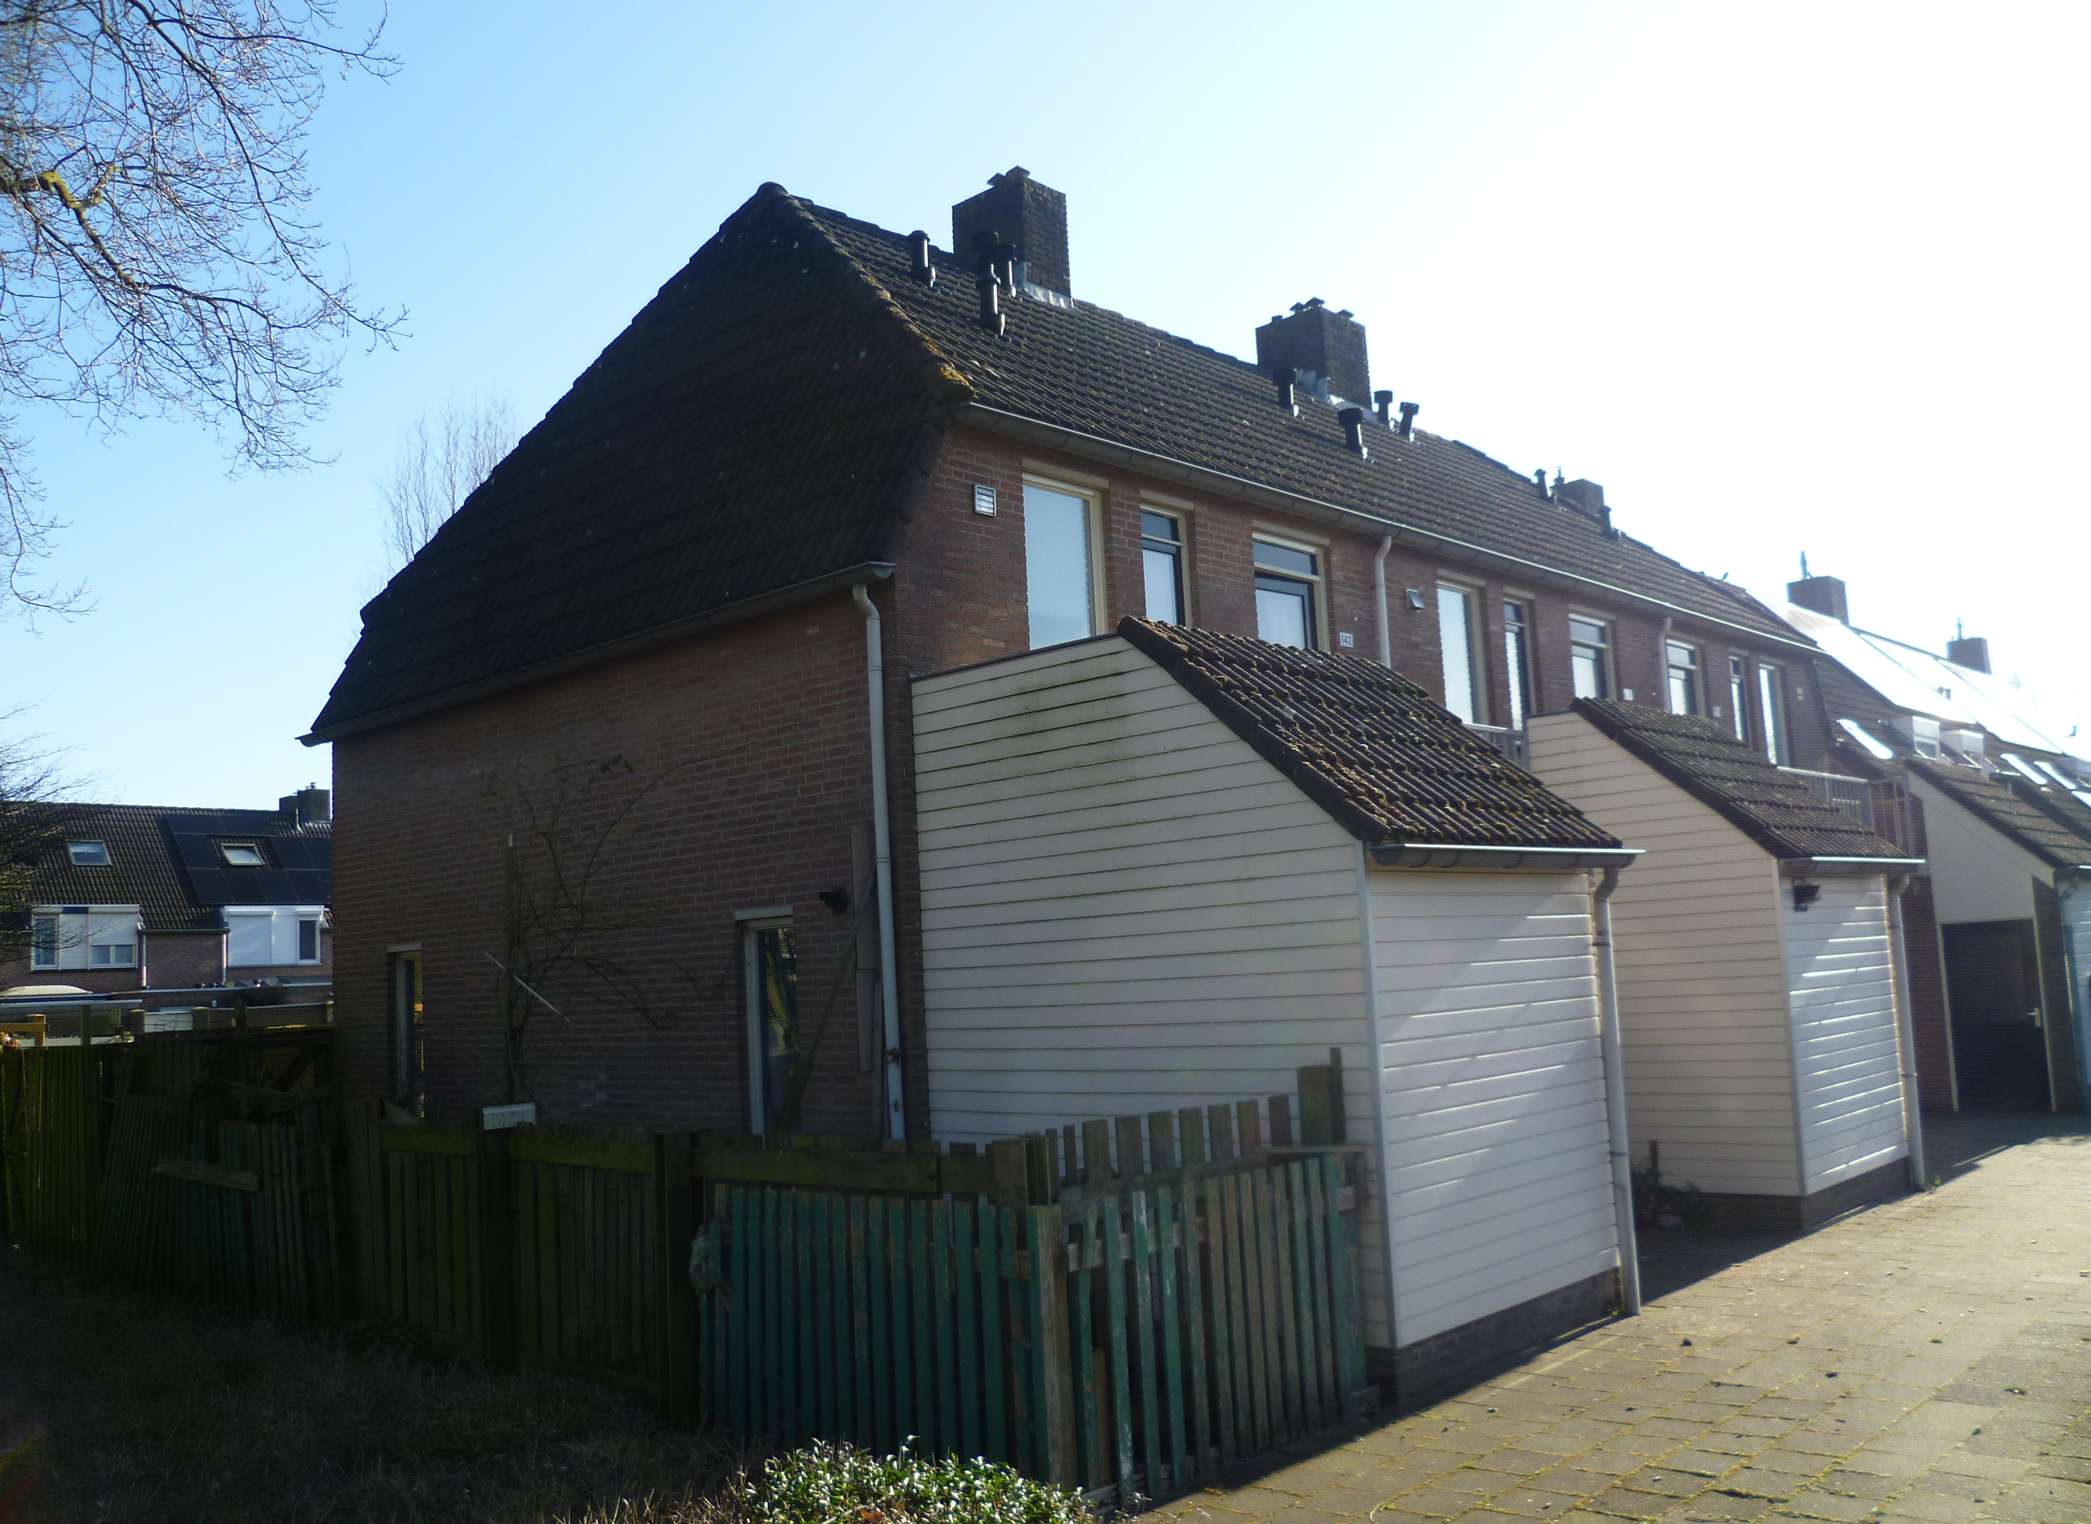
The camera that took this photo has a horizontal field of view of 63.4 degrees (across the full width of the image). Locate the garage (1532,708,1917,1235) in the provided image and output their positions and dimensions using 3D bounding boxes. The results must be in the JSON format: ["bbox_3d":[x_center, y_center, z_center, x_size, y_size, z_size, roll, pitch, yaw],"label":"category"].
[{"bbox_3d":[4.787,1.468,13.126,2.995,3.706,2.688,-10,-10,43],"label":"garage"}]

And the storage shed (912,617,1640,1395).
[{"bbox_3d":[1.315,1.181,9.444,3.053,3.706,2.688,-10,-10,43],"label":"storage shed"}]

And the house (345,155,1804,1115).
[{"bbox_3d":[1.510,-0.725,17.683,7.872,9.504,15.187,-10,-10,43],"label":"house"}]

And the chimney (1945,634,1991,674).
[{"bbox_3d":[22.649,-2.610,41.580,0.786,0.968,0.685,-10,-10,43],"label":"chimney"}]

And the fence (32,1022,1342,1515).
[{"bbox_3d":[-3.890,2.640,11.133,12.960,1.747,1.882,-10,-10,43],"label":"fence"}]

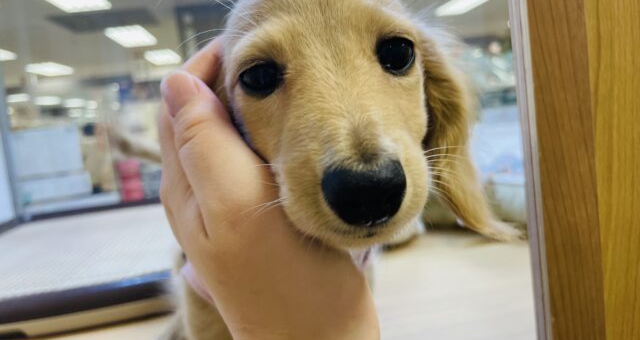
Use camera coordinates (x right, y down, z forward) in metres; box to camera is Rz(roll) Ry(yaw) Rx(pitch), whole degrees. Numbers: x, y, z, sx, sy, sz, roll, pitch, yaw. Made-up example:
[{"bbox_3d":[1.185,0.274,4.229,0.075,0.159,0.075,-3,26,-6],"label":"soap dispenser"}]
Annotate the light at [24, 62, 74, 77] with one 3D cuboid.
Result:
[{"bbox_3d":[-5.673,-2.112,10.100,0.600,0.080,1.200,-7,4,-4],"label":"light"}]

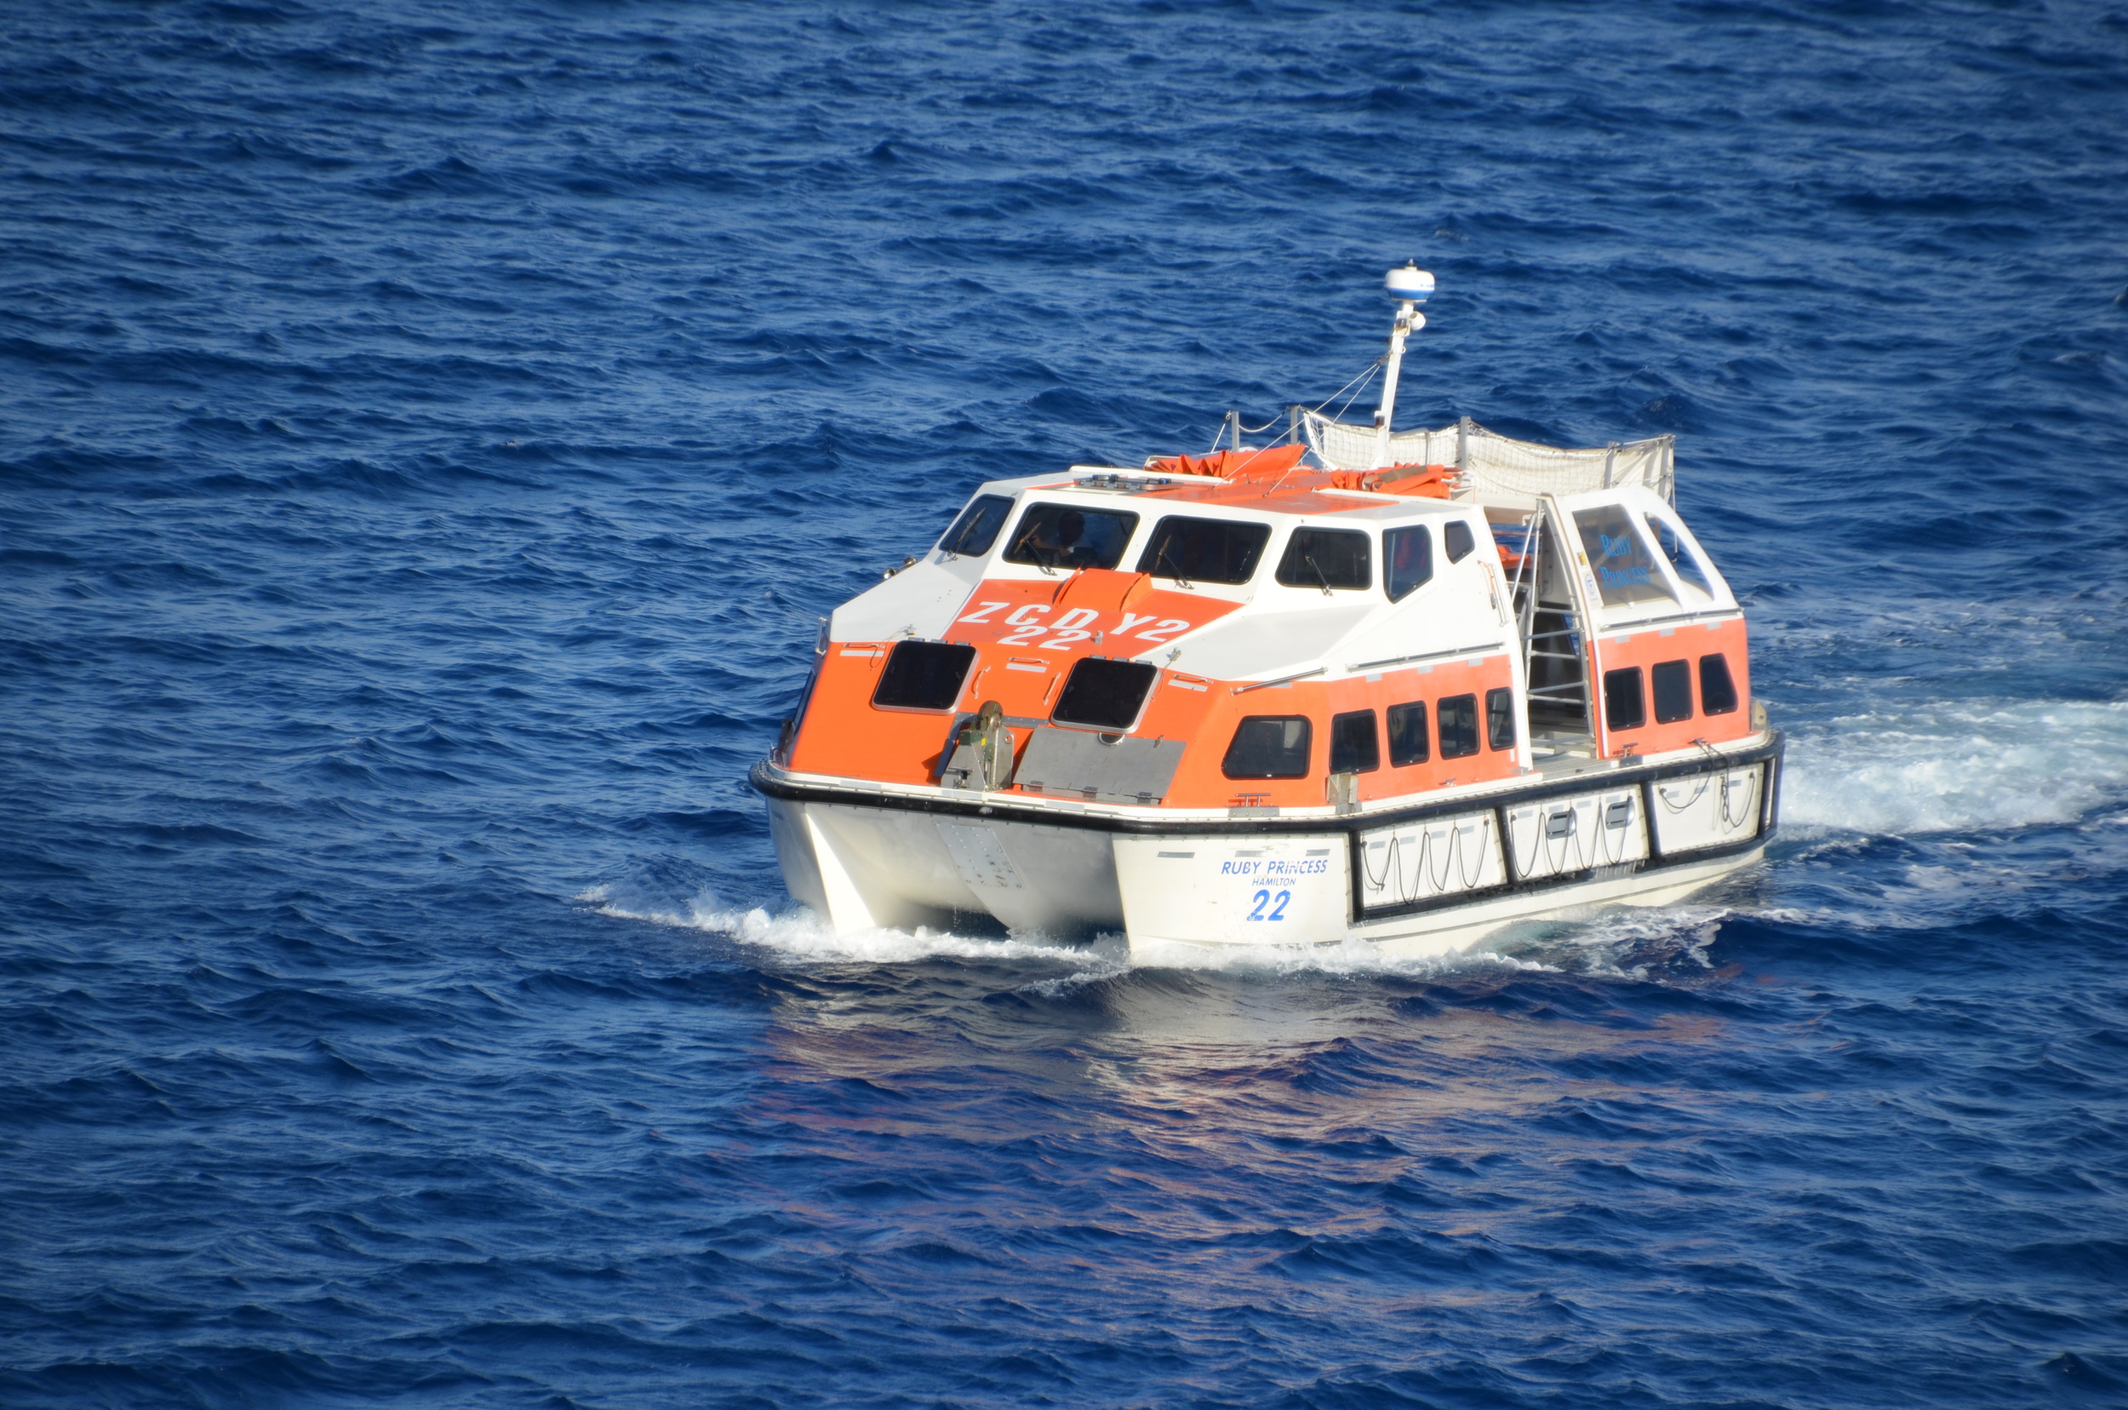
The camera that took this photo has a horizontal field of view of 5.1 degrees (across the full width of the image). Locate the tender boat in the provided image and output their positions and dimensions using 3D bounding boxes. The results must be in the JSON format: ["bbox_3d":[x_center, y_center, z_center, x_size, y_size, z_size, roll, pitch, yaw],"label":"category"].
[{"bbox_3d":[1.318,-0.738,180.623,5.050,4.850,10.850,5,6,22],"label":"tender boat"}]

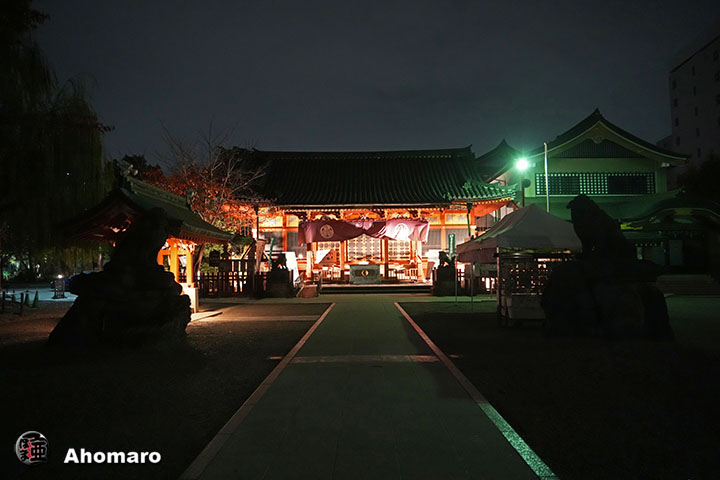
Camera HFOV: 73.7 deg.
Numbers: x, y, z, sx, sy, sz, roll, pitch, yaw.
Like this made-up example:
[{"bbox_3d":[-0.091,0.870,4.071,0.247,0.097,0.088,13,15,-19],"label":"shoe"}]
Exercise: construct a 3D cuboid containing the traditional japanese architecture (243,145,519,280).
[{"bbox_3d":[0.369,-1.561,33.943,18.200,10.200,11.200,0,-3,0],"label":"traditional japanese architecture"}]

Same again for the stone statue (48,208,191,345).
[{"bbox_3d":[-5.289,0.785,10.917,2.700,2.920,1.900,0,-3,0],"label":"stone statue"}]

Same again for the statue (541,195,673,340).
[{"bbox_3d":[5.573,0.629,11.136,2.700,3.180,1.900,0,-3,0],"label":"statue"}]

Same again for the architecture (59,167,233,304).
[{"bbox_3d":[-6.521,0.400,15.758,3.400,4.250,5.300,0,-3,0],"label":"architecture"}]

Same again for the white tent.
[{"bbox_3d":[5.386,0.767,16.339,3.100,3.500,6.000,0,-3,0],"label":"white tent"}]

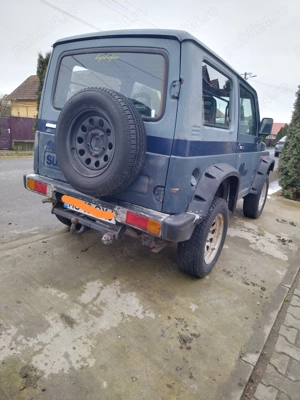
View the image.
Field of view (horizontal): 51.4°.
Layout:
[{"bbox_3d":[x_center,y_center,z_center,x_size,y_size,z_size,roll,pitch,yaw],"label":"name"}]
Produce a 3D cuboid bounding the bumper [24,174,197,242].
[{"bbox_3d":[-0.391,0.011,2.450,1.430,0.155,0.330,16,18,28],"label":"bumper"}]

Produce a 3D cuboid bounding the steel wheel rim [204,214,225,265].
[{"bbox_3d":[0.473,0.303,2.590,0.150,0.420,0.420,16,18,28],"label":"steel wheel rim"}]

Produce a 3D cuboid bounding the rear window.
[{"bbox_3d":[-0.322,-0.822,2.205,0.960,0.420,0.040,16,13,28],"label":"rear window"}]

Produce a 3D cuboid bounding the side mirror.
[{"bbox_3d":[1.271,-0.804,3.431,0.135,0.185,0.085,16,18,28],"label":"side mirror"}]

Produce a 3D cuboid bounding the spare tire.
[{"bbox_3d":[-0.332,-0.367,2.033,0.656,0.656,0.190,16,18,28],"label":"spare tire"}]

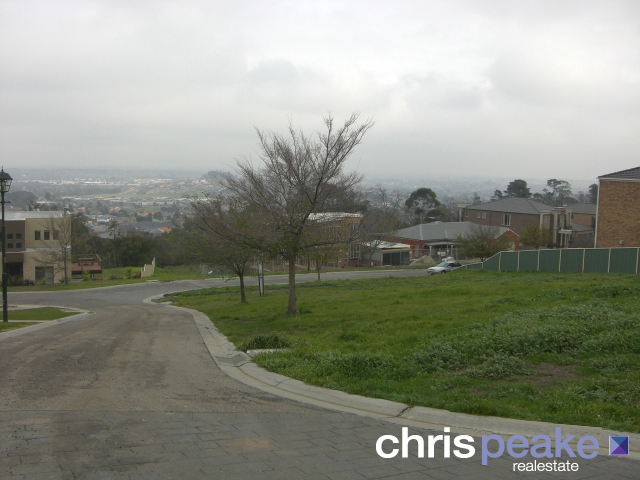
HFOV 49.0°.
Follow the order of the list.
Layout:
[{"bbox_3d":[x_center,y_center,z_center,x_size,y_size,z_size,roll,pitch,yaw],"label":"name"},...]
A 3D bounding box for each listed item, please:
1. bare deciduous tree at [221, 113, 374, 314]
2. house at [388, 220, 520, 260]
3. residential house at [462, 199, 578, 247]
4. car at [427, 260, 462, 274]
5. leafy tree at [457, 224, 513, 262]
[{"bbox_3d":[-0.640,-0.700,20.030,4.400,5.750,4.400,1,5,0],"label":"bare deciduous tree"},{"bbox_3d":[18.104,-0.189,96.000,15.500,4.600,10.800,-3,6,-32],"label":"house"},{"bbox_3d":[31.707,-2.734,110.696,11.200,7.500,15.000,-3,7,-38],"label":"residential house"},{"bbox_3d":[13.797,3.014,74.000,4.650,1.430,1.780,-2,6,-28],"label":"car"},{"bbox_3d":[18.262,0.892,78.000,6.000,5.100,5.800,0,5,-13],"label":"leafy tree"}]

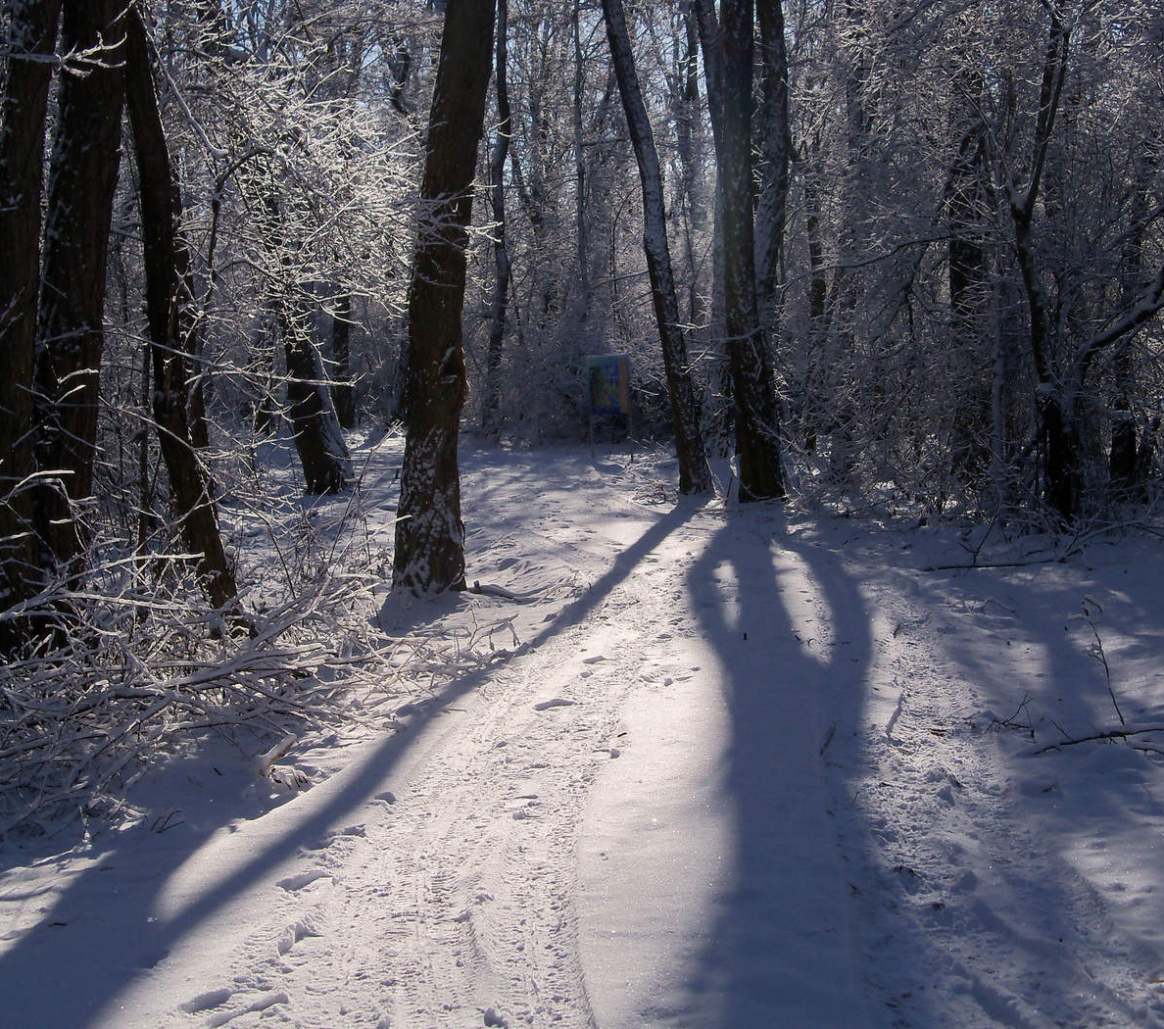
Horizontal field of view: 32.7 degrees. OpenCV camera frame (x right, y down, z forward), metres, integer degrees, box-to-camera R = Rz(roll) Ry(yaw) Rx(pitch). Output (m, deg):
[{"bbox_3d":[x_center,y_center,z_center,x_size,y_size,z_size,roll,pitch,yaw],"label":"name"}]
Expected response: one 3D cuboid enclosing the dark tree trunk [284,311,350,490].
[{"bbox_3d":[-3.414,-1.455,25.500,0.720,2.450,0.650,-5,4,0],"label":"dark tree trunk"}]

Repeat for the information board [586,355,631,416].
[{"bbox_3d":[0.490,-2.411,37.000,0.840,1.160,0.100,0,4,0],"label":"information board"}]

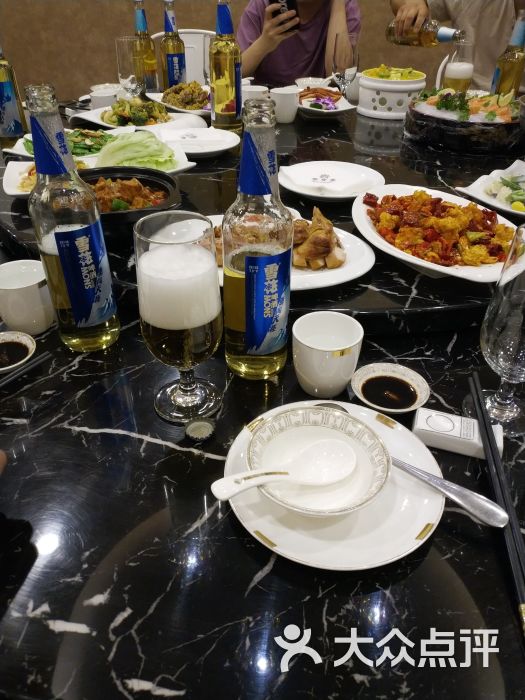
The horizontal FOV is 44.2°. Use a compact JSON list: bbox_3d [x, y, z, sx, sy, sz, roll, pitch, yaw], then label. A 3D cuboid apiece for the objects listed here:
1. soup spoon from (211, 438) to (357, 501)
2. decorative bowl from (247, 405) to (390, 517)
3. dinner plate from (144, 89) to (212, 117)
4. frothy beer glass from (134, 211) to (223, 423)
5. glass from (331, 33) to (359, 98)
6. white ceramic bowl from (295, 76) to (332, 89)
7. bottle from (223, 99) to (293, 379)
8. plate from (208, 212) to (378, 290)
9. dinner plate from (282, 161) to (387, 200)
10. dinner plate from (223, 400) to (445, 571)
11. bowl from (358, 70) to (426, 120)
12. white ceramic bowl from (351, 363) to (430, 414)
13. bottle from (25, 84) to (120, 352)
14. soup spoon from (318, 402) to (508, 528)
[{"bbox_3d":[0.022,0.106,0.554,0.142,0.038,0.047,-5,35,-30],"label":"soup spoon"},{"bbox_3d":[0.046,0.106,0.551,0.118,0.044,0.118,1,37,-1],"label":"decorative bowl"},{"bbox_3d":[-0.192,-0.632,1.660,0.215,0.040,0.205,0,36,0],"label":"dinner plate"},{"bbox_3d":[-0.076,-0.026,0.611,0.078,0.193,0.078,1,37,0],"label":"frothy beer glass"},{"bbox_3d":[0.230,-0.777,1.780,0.073,0.188,0.073,0,36,0],"label":"glass"},{"bbox_3d":[0.147,-0.763,1.870,0.109,0.047,0.109,1,37,0],"label":"white ceramic bowl"},{"bbox_3d":[-0.005,-0.098,0.636,0.068,0.279,0.068,1,37,0],"label":"bottle"},{"bbox_3d":[0.000,-0.116,0.837,0.290,0.030,0.205,7,38,8],"label":"plate"},{"bbox_3d":[0.127,-0.308,1.180,0.192,0.022,0.192,0,36,0],"label":"dinner plate"},{"bbox_3d":[0.065,0.121,0.597,0.202,0.024,0.202,0,36,0],"label":"dinner plate"},{"bbox_3d":[0.335,-0.649,1.660,0.188,0.105,0.188,0,36,0],"label":"bowl"},{"bbox_3d":[0.137,0.046,0.698,0.082,0.021,0.082,0,36,0],"label":"white ceramic bowl"},{"bbox_3d":[-0.198,-0.127,0.669,0.068,0.279,0.068,1,37,0],"label":"bottle"},{"bbox_3d":[0.122,0.102,0.576,0.200,0.025,0.042,27,44,34],"label":"soup spoon"}]

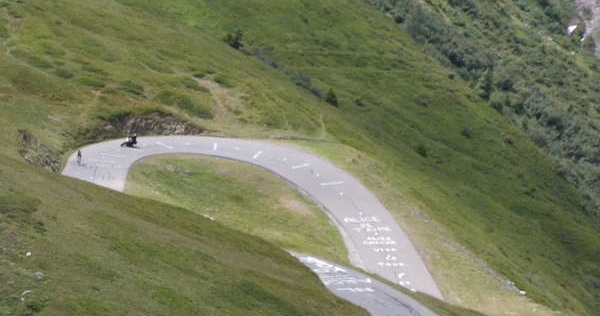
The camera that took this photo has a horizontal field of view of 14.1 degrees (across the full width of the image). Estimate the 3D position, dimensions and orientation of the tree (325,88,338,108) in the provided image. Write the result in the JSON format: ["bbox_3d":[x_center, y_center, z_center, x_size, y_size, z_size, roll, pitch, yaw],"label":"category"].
[{"bbox_3d":[3.840,-7.200,293.000,1.600,2.450,1.600,0,17,0],"label":"tree"}]

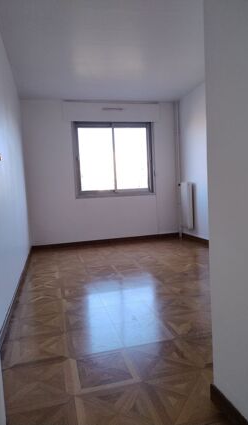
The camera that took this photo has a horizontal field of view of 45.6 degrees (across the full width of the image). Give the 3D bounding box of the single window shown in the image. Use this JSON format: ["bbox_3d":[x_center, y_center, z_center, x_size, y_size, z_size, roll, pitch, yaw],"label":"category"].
[{"bbox_3d":[-0.150,-0.931,5.246,1.463,1.299,0.100,-4,5,-14],"label":"single window"}]

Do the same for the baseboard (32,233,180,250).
[{"bbox_3d":[-0.222,0.519,5.278,2.731,0.073,0.020,-4,5,-14],"label":"baseboard"}]

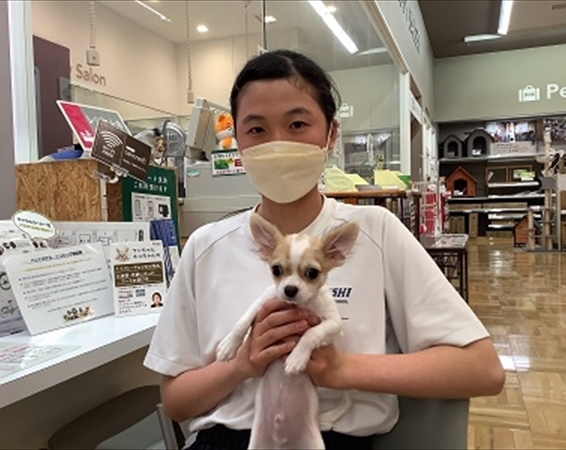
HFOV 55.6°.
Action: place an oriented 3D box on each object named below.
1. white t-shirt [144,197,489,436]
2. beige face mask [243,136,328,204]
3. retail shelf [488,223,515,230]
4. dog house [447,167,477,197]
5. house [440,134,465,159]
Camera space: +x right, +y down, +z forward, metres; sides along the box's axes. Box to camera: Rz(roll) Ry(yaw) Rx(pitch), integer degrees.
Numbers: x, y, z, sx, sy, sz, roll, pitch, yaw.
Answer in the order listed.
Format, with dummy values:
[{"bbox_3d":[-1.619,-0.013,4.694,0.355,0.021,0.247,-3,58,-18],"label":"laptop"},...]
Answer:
[{"bbox_3d":[0.052,0.143,0.890,0.560,0.390,0.290,-1,0,0],"label":"white t-shirt"},{"bbox_3d":[0.003,-0.079,0.800,0.134,0.098,0.075,-3,3,5],"label":"beige face mask"},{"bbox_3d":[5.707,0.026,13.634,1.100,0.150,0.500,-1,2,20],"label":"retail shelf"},{"bbox_3d":[4.721,-1.122,14.119,0.770,0.770,0.850,-1,2,20],"label":"dog house"},{"bbox_3d":[4.472,-2.017,14.113,0.630,0.630,0.750,-1,2,20],"label":"house"}]

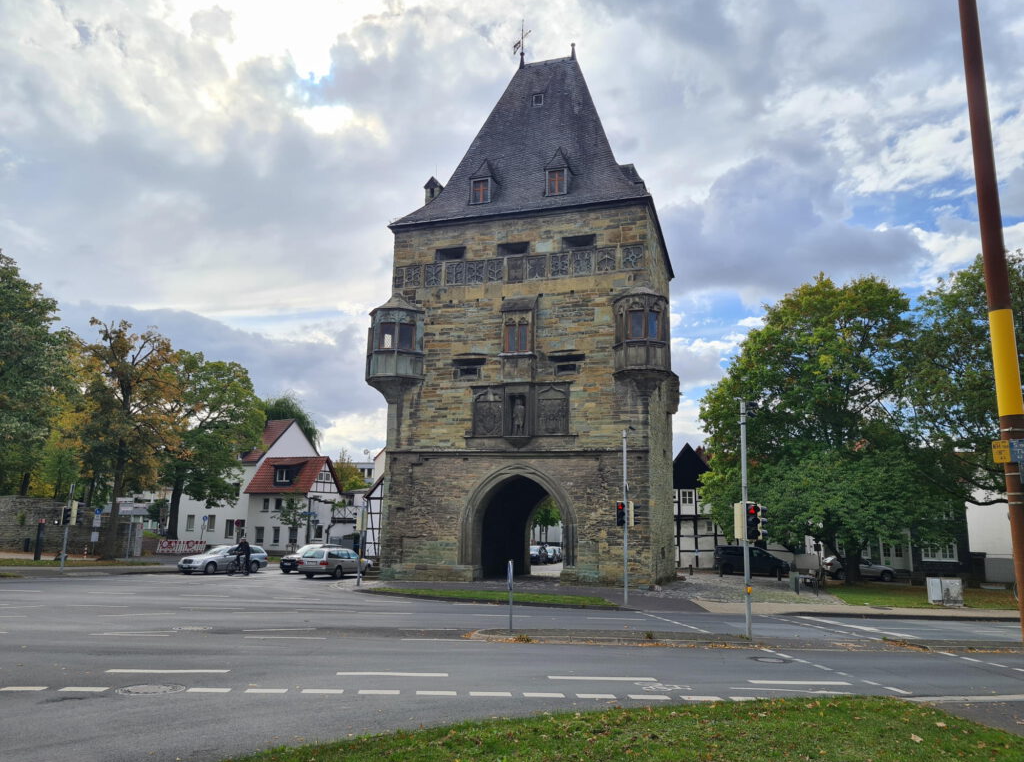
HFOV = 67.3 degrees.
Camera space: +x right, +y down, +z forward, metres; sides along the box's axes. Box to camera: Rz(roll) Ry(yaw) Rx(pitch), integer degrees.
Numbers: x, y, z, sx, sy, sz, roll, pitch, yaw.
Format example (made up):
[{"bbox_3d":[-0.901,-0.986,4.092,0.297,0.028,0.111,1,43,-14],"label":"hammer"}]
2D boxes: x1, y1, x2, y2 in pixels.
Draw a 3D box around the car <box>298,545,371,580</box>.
[{"bbox_3d":[-8.942,9.303,39.500,1.820,1.500,4.780,-3,-12,19],"label":"car"}]

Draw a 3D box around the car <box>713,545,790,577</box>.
[{"bbox_3d":[15.671,11.786,50.479,4.680,1.840,1.880,2,-11,-1],"label":"car"}]

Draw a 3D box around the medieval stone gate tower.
[{"bbox_3d":[1.664,-4.573,43.792,15.200,30.600,13.300,-2,-12,17],"label":"medieval stone gate tower"}]

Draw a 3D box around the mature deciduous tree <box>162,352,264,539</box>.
[{"bbox_3d":[-23.594,5.139,62.139,8.602,15.484,8.602,1,-12,0],"label":"mature deciduous tree"}]

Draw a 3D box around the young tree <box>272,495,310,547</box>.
[{"bbox_3d":[-16.465,10.883,57.927,2.690,4.628,2.690,1,-12,0],"label":"young tree"}]

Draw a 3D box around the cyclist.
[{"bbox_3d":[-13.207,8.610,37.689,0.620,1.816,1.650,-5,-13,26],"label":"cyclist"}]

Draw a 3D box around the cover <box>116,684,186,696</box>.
[{"bbox_3d":[-4.547,3.912,9.696,0.780,0.060,0.780,1,-11,0],"label":"cover"}]

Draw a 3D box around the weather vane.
[{"bbox_3d":[0.595,-20.902,47.743,0.350,3.373,1.900,8,-13,-29],"label":"weather vane"}]

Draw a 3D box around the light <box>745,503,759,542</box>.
[{"bbox_3d":[5.111,2.986,16.346,0.280,0.830,0.340,4,-12,-15],"label":"light"}]

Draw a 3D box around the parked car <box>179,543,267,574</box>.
[{"bbox_3d":[-14.892,9.218,39.901,1.810,1.490,4.680,-6,-13,30],"label":"parked car"}]

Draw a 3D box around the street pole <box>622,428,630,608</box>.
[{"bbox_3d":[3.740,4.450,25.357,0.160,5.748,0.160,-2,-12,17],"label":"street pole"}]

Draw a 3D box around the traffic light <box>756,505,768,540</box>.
[{"bbox_3d":[5.402,3.069,16.566,0.340,0.800,0.280,1,-11,4],"label":"traffic light"}]

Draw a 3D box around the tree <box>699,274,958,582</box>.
[{"bbox_3d":[17.318,2.278,43.284,13.827,17.509,13.136,1,-12,0],"label":"tree"}]

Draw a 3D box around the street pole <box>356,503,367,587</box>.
[{"bbox_3d":[-6.149,6.726,31.624,0.140,3.339,0.140,1,-11,0],"label":"street pole"}]

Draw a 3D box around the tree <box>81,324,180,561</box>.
[{"bbox_3d":[-23.770,3.430,48.457,6.200,15.002,6.200,7,-13,-27],"label":"tree"}]

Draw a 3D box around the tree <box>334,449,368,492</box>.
[{"bbox_3d":[-15.127,10.924,71.107,4.400,9.200,4.400,4,-11,-12],"label":"tree"}]

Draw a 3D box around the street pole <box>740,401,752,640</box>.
[{"bbox_3d":[5.048,2.933,16.591,0.130,5.053,0.130,1,-11,0],"label":"street pole"}]

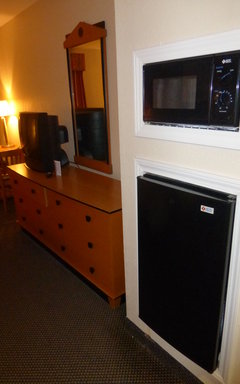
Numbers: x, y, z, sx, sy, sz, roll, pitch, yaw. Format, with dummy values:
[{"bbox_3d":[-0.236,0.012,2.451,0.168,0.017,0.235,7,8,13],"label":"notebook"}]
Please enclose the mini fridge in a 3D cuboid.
[{"bbox_3d":[0.447,0.337,1.430,0.502,0.882,0.481,-17,24,-37],"label":"mini fridge"}]

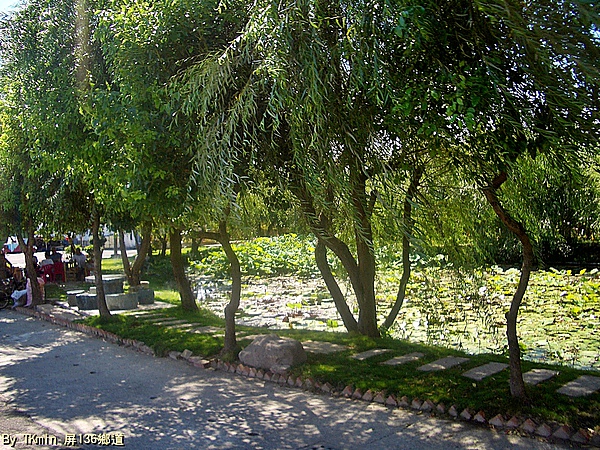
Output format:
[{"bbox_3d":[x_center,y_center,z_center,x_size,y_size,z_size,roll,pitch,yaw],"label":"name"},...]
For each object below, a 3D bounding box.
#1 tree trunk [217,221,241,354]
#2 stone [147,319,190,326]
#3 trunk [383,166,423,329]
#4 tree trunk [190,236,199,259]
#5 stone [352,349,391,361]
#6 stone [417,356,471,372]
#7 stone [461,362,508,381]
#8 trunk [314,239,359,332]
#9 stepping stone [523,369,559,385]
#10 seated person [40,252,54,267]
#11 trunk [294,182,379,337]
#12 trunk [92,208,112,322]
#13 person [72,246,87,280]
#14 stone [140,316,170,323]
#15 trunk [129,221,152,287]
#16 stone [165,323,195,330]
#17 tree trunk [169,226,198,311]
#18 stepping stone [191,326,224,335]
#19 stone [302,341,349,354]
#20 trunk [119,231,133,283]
[{"bbox_3d":[-0.941,0.823,7.985,0.300,1.750,0.260,0,-1,0],"label":"tree trunk"},{"bbox_3d":[-2.327,1.768,10.901,0.644,0.050,0.301,1,-2,-40],"label":"stone"},{"bbox_3d":[1.723,0.378,10.200,0.670,2.720,0.450,0,-1,0],"label":"trunk"},{"bbox_3d":[-5.565,1.187,32.000,0.380,1.150,0.360,0,-1,0],"label":"tree trunk"},{"bbox_3d":[0.946,1.788,8.223,0.290,0.070,0.820,-1,-2,36],"label":"stone"},{"bbox_3d":[1.794,1.774,7.590,0.290,0.070,0.920,-1,-2,38],"label":"stone"},{"bbox_3d":[2.117,1.679,6.906,0.291,0.050,0.699,-1,-2,39],"label":"stone"},{"bbox_3d":[0.596,0.987,9.900,0.720,1.530,0.400,0,-1,0],"label":"trunk"},{"bbox_3d":[2.542,1.672,6.605,0.273,0.050,0.644,-1,-2,41],"label":"stepping stone"},{"bbox_3d":[-9.073,1.509,21.800,0.500,1.150,0.700,0,-1,-3],"label":"seated person"},{"bbox_3d":[0.596,0.563,9.900,1.370,2.510,0.700,0,-1,0],"label":"trunk"},{"bbox_3d":[-4.057,0.807,12.400,0.370,2.210,0.300,0,-1,0],"label":"trunk"},{"bbox_3d":[-7.632,1.333,21.000,0.480,1.170,0.580,-1,-1,30],"label":"person"},{"bbox_3d":[-2.647,1.778,11.350,0.644,0.050,0.301,1,-2,-39],"label":"stone"},{"bbox_3d":[-4.364,0.821,16.600,0.660,1.890,0.420,0,-1,0],"label":"trunk"},{"bbox_3d":[-2.102,1.847,10.851,0.290,0.070,0.830,-1,-2,41],"label":"stone"},{"bbox_3d":[-2.432,0.921,12.556,0.520,1.760,0.420,0,-1,0],"label":"tree trunk"},{"bbox_3d":[-1.542,1.748,10.002,0.338,0.050,0.644,-1,-2,44],"label":"stepping stone"},{"bbox_3d":[0.348,1.713,8.444,0.376,0.050,0.644,-1,-2,40],"label":"stone"},{"bbox_3d":[-4.775,0.889,16.600,0.380,1.480,0.300,0,-1,0],"label":"trunk"}]

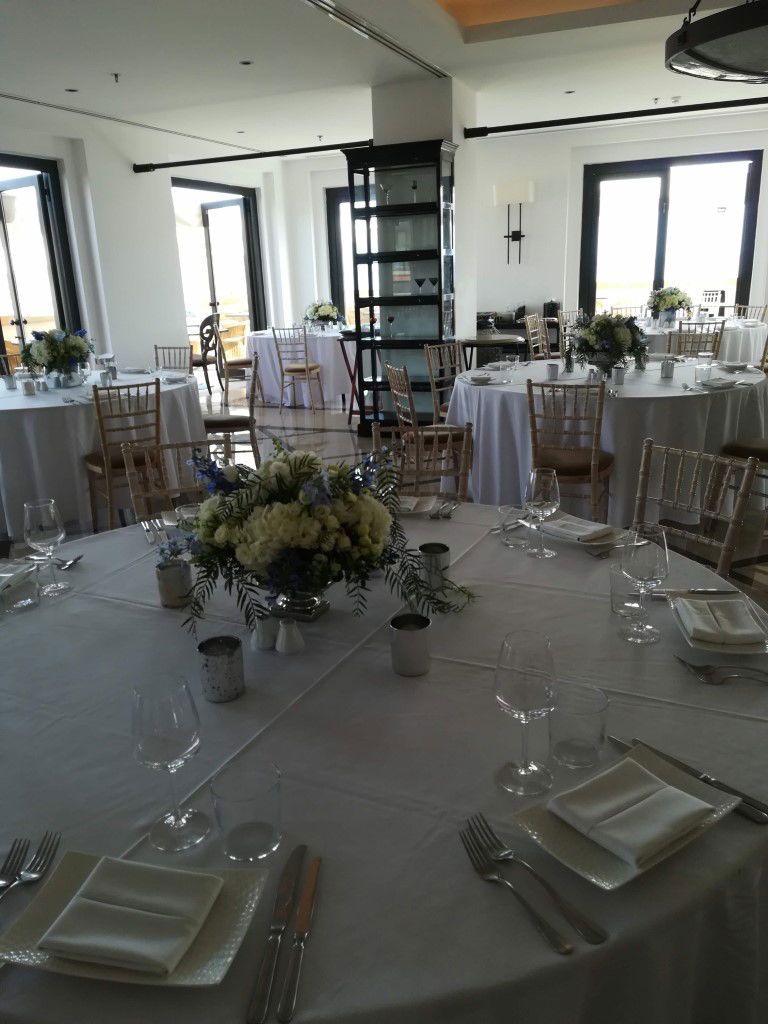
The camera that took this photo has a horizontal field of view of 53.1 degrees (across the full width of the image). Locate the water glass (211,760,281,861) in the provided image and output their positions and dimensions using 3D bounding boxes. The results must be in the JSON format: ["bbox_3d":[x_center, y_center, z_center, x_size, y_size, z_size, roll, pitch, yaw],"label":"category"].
[{"bbox_3d":[-0.171,0.378,0.974,0.085,0.090,0.085,-2,17,0],"label":"water glass"}]

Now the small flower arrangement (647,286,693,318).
[{"bbox_3d":[3.190,-2.308,8.580,0.480,0.400,0.460,-2,17,0],"label":"small flower arrangement"}]

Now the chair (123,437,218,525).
[{"bbox_3d":[-0.659,0.214,2.721,0.400,0.900,0.430,-8,18,-18],"label":"chair"}]

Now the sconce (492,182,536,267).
[{"bbox_3d":[1.669,-3.714,9.897,0.523,1.009,0.160,5,19,22],"label":"sconce"}]

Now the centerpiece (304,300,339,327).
[{"bbox_3d":[-0.768,-2.383,9.409,0.420,0.350,0.400,-2,17,0],"label":"centerpiece"}]

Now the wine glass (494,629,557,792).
[{"bbox_3d":[0.195,0.276,1.067,0.085,0.217,0.085,6,19,23],"label":"wine glass"}]

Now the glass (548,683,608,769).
[{"bbox_3d":[0.283,0.316,1.132,0.083,0.094,0.083,6,19,23],"label":"glass"}]

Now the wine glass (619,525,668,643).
[{"bbox_3d":[0.496,0.137,1.466,0.084,0.217,0.084,6,19,23],"label":"wine glass"}]

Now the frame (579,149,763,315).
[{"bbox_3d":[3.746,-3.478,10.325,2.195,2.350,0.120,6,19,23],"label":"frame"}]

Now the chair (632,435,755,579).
[{"bbox_3d":[0.765,0.296,2.266,0.440,0.920,0.400,-13,21,-32],"label":"chair"}]

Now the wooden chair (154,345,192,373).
[{"bbox_3d":[-1.810,-0.898,6.388,0.410,0.920,0.430,5,19,22],"label":"wooden chair"}]

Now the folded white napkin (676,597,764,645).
[{"bbox_3d":[0.647,0.210,1.482,0.135,0.033,0.152,0,17,7],"label":"folded white napkin"}]

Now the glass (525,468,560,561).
[{"bbox_3d":[0.394,0.003,1.914,0.085,0.215,0.085,6,19,23],"label":"glass"}]

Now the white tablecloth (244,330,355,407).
[{"bbox_3d":[-0.742,-1.823,9.414,1.780,0.750,1.780,-2,18,1],"label":"white tablecloth"}]

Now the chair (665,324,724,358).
[{"bbox_3d":[2.272,-0.866,5.782,0.410,0.920,0.430,6,19,26],"label":"chair"}]

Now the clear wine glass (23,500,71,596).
[{"bbox_3d":[-0.780,0.083,1.788,0.084,0.212,0.084,-2,17,0],"label":"clear wine glass"}]

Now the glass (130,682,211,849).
[{"bbox_3d":[-0.271,0.317,0.976,0.084,0.212,0.084,-2,17,0],"label":"glass"}]

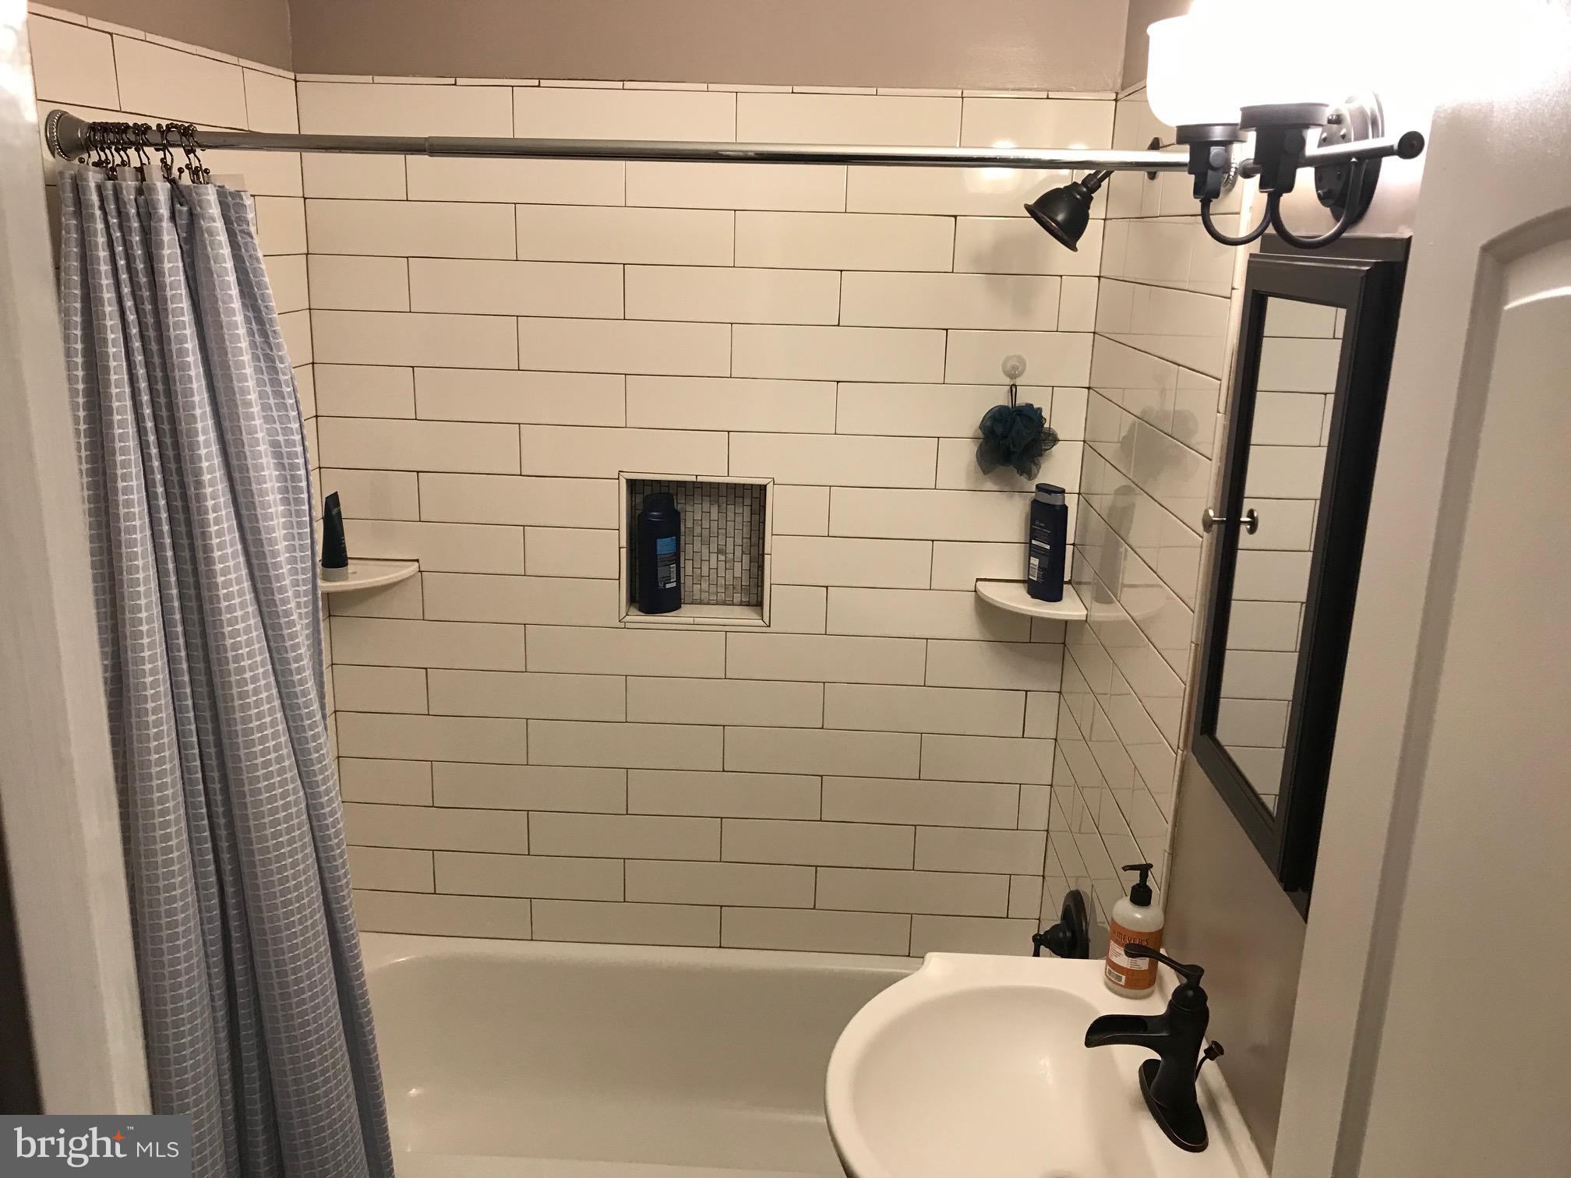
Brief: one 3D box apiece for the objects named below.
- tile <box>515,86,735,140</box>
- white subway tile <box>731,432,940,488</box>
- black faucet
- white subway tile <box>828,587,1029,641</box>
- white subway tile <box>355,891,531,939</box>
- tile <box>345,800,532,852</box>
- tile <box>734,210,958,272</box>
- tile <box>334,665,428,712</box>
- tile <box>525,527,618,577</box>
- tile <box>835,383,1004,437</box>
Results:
[{"bbox_3d":[-0.294,-0.859,2.329,0.406,0.100,0.010,2,15,1],"label":"tile"},{"bbox_3d":[0.092,-0.250,2.477,0.407,0.101,0.010,2,15,1],"label":"white subway tile"},{"bbox_3d":[0.429,0.506,1.472,0.163,0.205,0.163,2,15,1],"label":"black faucet"},{"bbox_3d":[0.290,0.051,2.552,0.406,0.100,0.010,2,15,1],"label":"white subway tile"},{"bbox_3d":[-0.745,0.704,2.745,0.396,0.101,0.010,2,15,1],"label":"white subway tile"},{"bbox_3d":[-0.744,0.511,2.710,0.397,0.101,0.009,2,15,1],"label":"tile"},{"bbox_3d":[0.110,-0.646,2.366,0.406,0.101,0.010,2,15,1],"label":"tile"},{"bbox_3d":[-0.832,0.208,2.623,0.193,0.100,0.009,2,15,1],"label":"tile"},{"bbox_3d":[-0.426,-0.073,2.536,0.190,0.100,0.010,2,15,1],"label":"tile"},{"bbox_3d":[0.305,-0.342,2.446,0.407,0.101,0.010,2,15,1],"label":"tile"}]

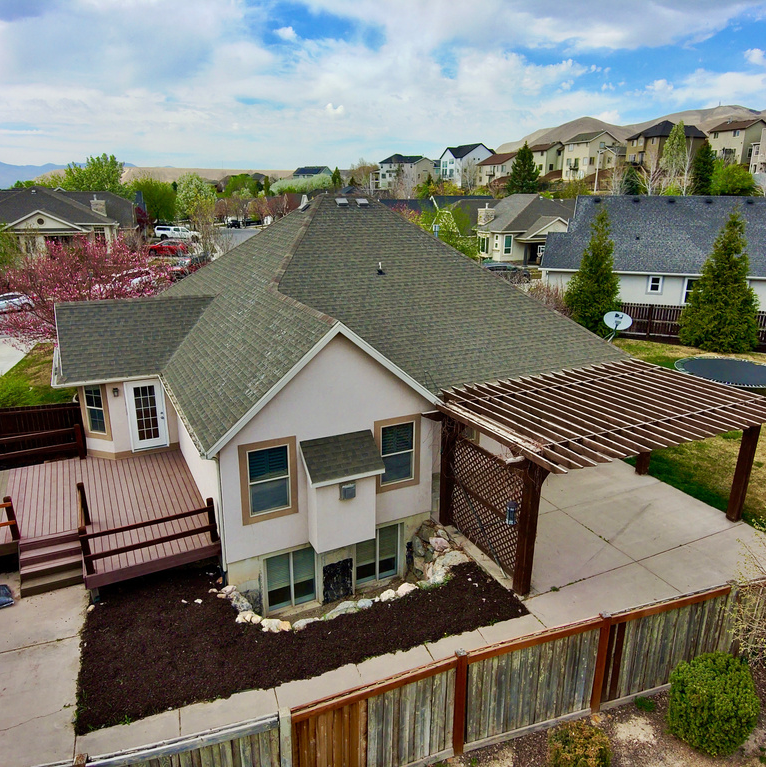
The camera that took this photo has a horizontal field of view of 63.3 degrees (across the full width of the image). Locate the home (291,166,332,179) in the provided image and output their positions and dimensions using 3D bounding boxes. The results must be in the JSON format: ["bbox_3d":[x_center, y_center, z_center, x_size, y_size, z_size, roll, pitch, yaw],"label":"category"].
[{"bbox_3d":[-27.060,-79.704,242.324,13.000,9.000,10.000,10,20,28],"label":"home"}]

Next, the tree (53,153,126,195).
[{"bbox_3d":[-39.246,-25.183,84.055,9.000,11.500,9.000,0,18,0],"label":"tree"}]

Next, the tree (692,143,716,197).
[{"bbox_3d":[50.070,-33.276,97.000,3.350,8.600,3.350,9,20,25],"label":"tree"}]

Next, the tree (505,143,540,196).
[{"bbox_3d":[27.199,-41.016,118.581,6.500,9.600,6.500,4,18,12],"label":"tree"}]

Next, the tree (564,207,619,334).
[{"bbox_3d":[11.434,-5.916,33.188,2.850,6.850,2.850,6,18,18],"label":"tree"}]

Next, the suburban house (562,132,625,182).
[{"bbox_3d":[47.348,-50.818,139.000,11.500,10.500,10.000,-7,19,-20],"label":"suburban house"}]

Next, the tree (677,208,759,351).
[{"bbox_3d":[18.096,-5.393,32.492,3.750,7.050,3.750,7,19,19],"label":"tree"}]

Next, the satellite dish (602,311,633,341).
[{"bbox_3d":[6.874,-1.700,18.200,0.830,0.820,0.600,6,19,18],"label":"satellite dish"}]

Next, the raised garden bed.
[{"bbox_3d":[-1.545,4.339,12.359,8.050,0.300,3.650,-7,19,-20],"label":"raised garden bed"}]

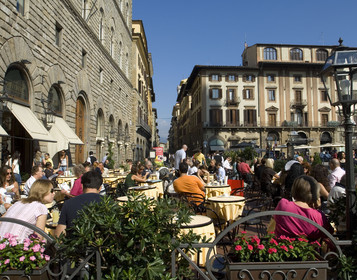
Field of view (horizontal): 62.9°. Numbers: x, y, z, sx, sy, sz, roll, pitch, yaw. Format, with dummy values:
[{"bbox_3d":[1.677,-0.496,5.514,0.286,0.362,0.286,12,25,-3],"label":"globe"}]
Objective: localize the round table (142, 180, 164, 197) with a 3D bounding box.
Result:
[{"bbox_3d":[-0.695,1.541,8.126,0.650,0.740,0.650,0,-3,0],"label":"round table"}]

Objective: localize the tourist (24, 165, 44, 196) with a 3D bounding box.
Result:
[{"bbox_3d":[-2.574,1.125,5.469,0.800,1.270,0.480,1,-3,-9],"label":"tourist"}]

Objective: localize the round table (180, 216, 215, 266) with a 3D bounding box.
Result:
[{"bbox_3d":[0.061,1.211,2.966,0.620,0.740,0.620,-1,-3,0],"label":"round table"}]

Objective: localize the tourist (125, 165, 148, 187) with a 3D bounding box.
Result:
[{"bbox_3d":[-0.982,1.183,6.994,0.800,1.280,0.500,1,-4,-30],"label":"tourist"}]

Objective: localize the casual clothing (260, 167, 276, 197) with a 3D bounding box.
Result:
[{"bbox_3d":[1.989,0.918,6.457,0.420,0.700,0.480,2,-4,-41],"label":"casual clothing"}]

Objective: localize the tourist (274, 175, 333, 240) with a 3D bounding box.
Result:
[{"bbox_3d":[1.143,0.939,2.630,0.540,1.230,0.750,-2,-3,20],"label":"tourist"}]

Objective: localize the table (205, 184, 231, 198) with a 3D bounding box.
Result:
[{"bbox_3d":[0.949,1.473,6.928,0.650,0.740,0.650,0,-3,0],"label":"table"}]

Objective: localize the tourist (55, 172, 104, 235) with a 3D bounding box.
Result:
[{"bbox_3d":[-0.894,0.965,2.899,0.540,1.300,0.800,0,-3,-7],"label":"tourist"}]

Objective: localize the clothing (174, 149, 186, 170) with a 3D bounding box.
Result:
[{"bbox_3d":[0.061,0.634,8.978,0.360,0.680,0.460,2,-4,-37],"label":"clothing"}]

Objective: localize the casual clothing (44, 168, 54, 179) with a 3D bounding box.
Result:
[{"bbox_3d":[-3.911,1.019,8.857,0.360,0.460,0.420,1,-3,-18],"label":"casual clothing"}]

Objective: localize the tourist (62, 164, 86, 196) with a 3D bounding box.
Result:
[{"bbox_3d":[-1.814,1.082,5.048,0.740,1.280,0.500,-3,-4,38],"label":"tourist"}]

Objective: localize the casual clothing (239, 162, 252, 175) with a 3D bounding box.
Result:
[{"bbox_3d":[2.605,1.118,11.355,0.500,0.520,0.360,0,-3,9],"label":"casual clothing"}]

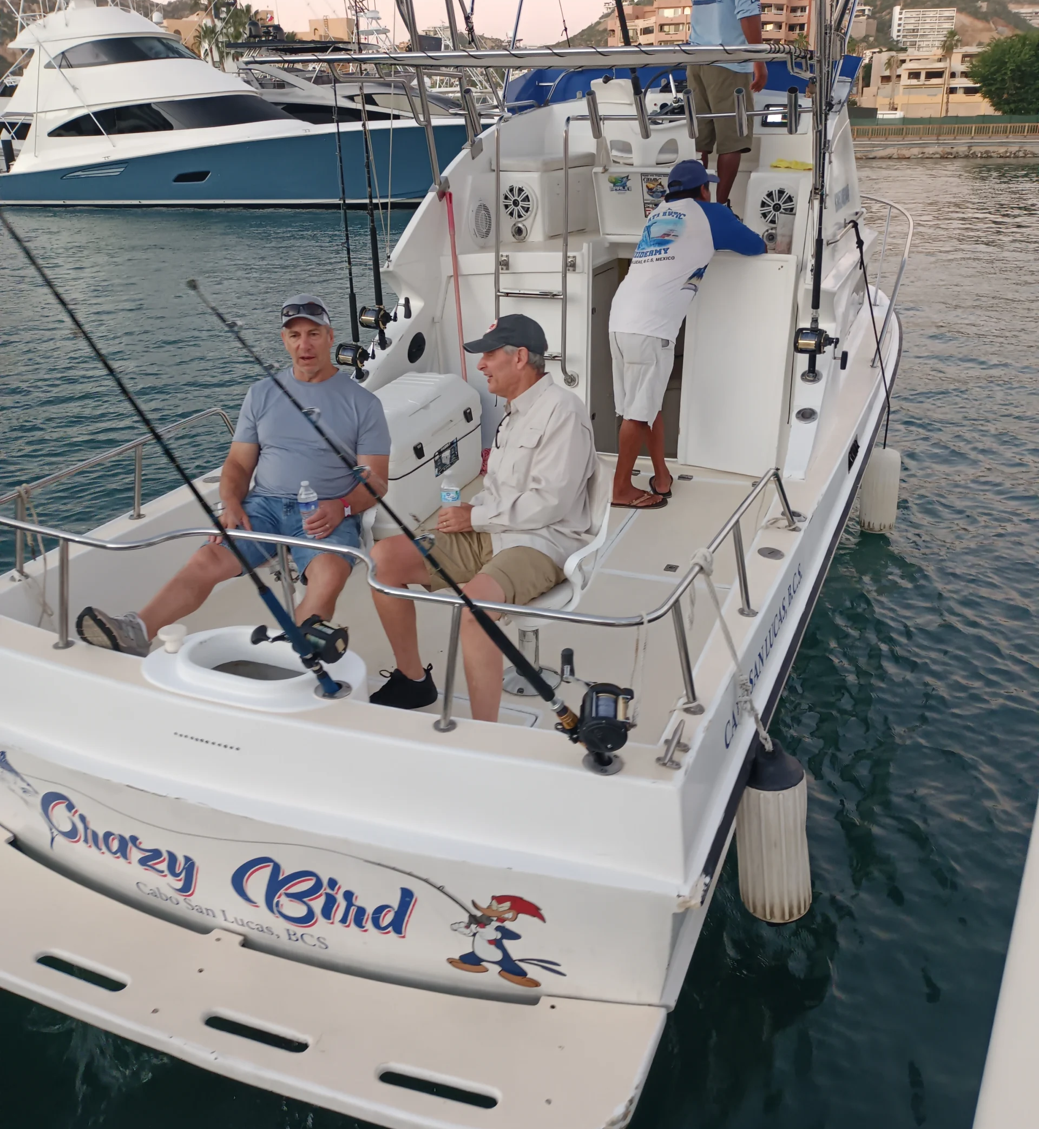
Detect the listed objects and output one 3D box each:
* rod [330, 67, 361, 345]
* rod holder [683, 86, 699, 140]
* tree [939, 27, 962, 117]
[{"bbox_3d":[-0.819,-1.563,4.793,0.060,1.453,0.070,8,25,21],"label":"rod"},{"bbox_3d":[0.874,-2.293,5.090,0.053,0.270,0.053,2,51,21],"label":"rod holder"},{"bbox_3d":[52.299,-59.141,121.623,2.600,11.600,2.600,8,25,21],"label":"tree"}]

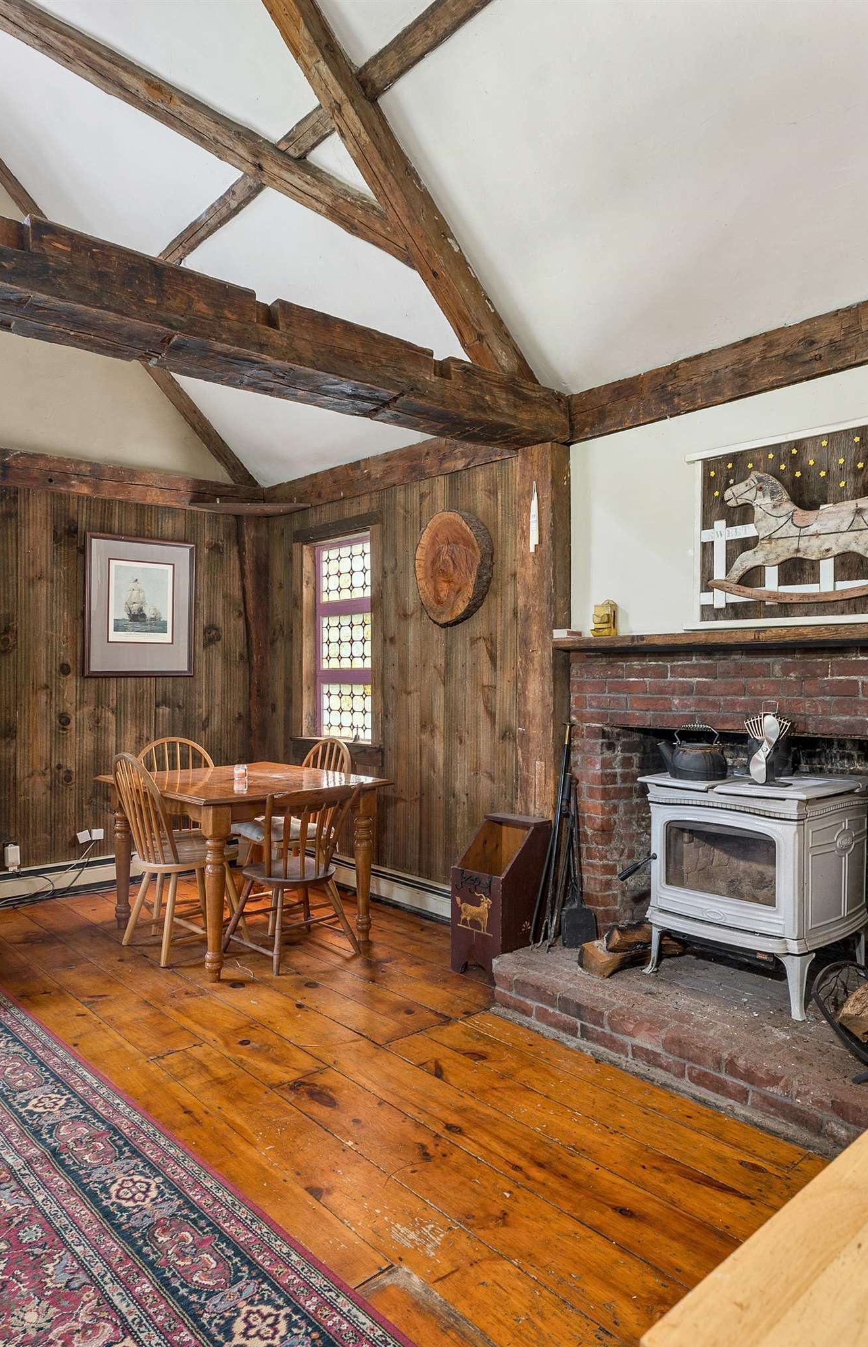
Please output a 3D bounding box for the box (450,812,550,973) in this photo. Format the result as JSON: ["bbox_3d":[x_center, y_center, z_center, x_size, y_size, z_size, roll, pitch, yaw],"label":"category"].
[{"bbox_3d":[0.304,0.998,3.520,0.334,0.671,0.321,0,-1,-43],"label":"box"}]

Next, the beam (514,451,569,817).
[{"bbox_3d":[0.508,0.162,3.440,0.205,2.285,0.206,0,0,-41],"label":"beam"}]

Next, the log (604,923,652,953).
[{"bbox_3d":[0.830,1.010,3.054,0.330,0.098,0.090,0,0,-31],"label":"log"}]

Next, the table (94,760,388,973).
[{"bbox_3d":[-0.994,0.943,4.043,1.026,0.787,1.241,0,-1,-43],"label":"table"}]

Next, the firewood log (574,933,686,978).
[{"bbox_3d":[0.775,1.072,3.080,0.410,0.085,0.150,0,0,-31],"label":"firewood log"}]

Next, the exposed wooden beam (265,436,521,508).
[{"bbox_3d":[-0.279,-1.103,4.507,0.190,0.210,2.450,0,0,-41],"label":"exposed wooden beam"}]

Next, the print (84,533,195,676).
[{"bbox_3d":[-1.869,-0.423,5.063,0.707,0.887,0.025,0,-1,-43],"label":"print"}]

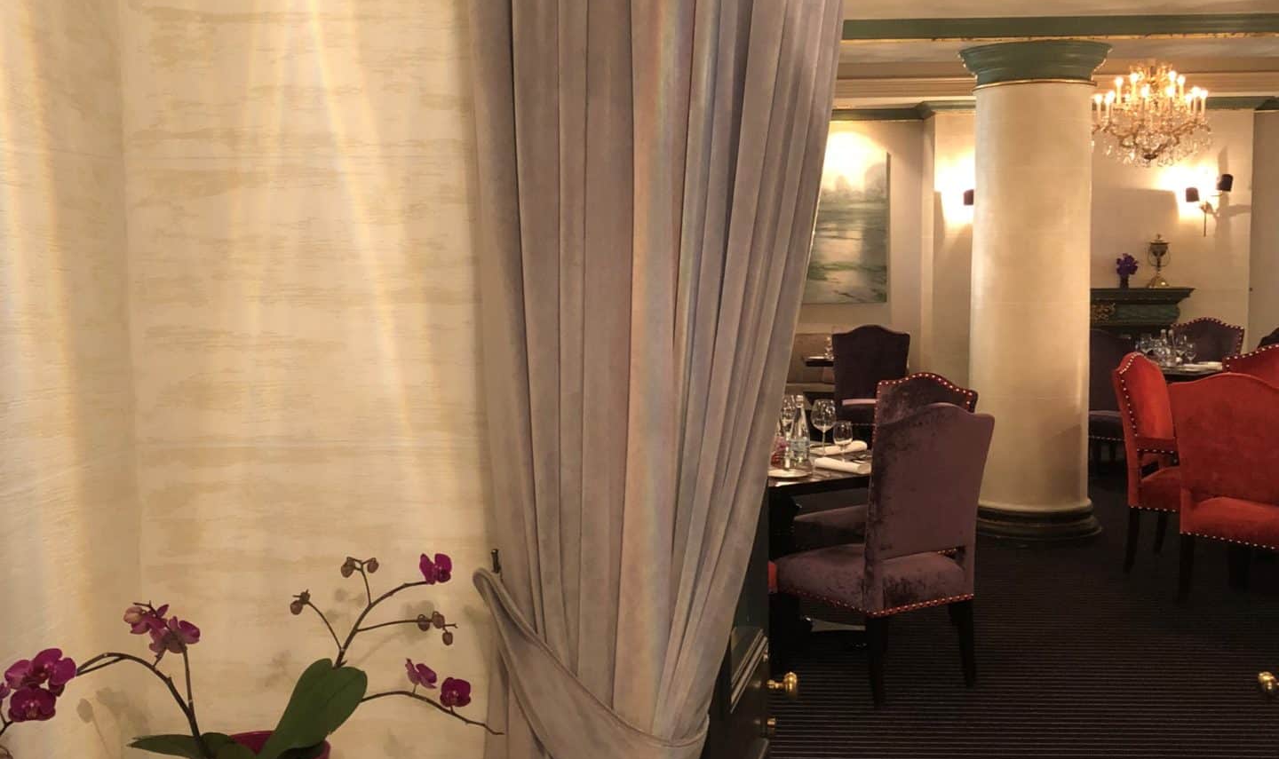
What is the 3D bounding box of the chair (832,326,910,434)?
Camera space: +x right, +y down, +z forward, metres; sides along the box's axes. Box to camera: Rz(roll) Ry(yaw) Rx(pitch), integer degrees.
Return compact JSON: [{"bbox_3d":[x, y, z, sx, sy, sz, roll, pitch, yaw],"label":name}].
[{"bbox_3d":[1.785,0.113,10.670,0.600,1.080,0.640,0,5,9],"label":"chair"}]

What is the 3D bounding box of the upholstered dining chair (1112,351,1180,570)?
[{"bbox_3d":[2.824,0.417,6.983,0.650,1.080,0.600,3,6,35],"label":"upholstered dining chair"}]

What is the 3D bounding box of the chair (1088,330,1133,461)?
[{"bbox_3d":[3.314,0.178,9.745,0.600,1.080,0.640,4,7,45],"label":"chair"}]

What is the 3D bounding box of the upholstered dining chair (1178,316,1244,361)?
[{"bbox_3d":[4.426,0.070,10.904,0.600,1.080,0.640,3,6,38],"label":"upholstered dining chair"}]

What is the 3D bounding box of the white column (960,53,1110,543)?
[{"bbox_3d":[2.286,-0.510,8.035,0.845,2.757,0.845,0,5,3],"label":"white column"}]

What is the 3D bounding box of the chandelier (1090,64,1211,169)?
[{"bbox_3d":[3.728,-1.944,10.080,0.910,0.780,0.910,0,5,3],"label":"chandelier"}]

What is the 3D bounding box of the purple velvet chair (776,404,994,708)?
[{"bbox_3d":[0.907,0.600,5.107,0.490,1.065,0.640,-3,5,-28],"label":"purple velvet chair"}]

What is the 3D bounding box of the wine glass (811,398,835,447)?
[{"bbox_3d":[0.776,0.198,5.847,0.100,0.220,0.100,0,5,3],"label":"wine glass"}]

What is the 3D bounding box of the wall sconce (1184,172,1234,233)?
[{"bbox_3d":[5.015,-1.575,12.239,0.420,0.530,0.240,0,5,3],"label":"wall sconce"}]

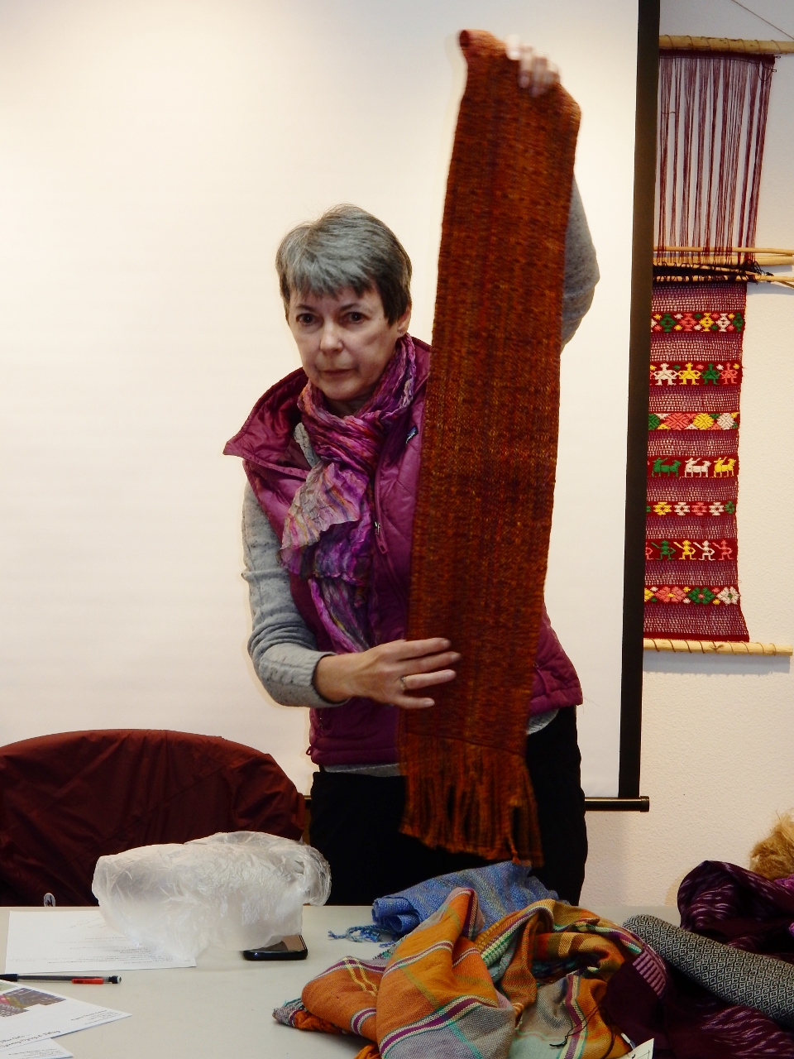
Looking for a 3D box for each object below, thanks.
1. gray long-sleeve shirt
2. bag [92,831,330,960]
[{"bbox_3d":[0.028,-0.065,3.191,0.460,0.750,0.380,1,6,13],"label":"gray long-sleeve shirt"},{"bbox_3d":[-0.221,0.423,3.062,0.275,0.125,0.190,0,6,0],"label":"bag"}]

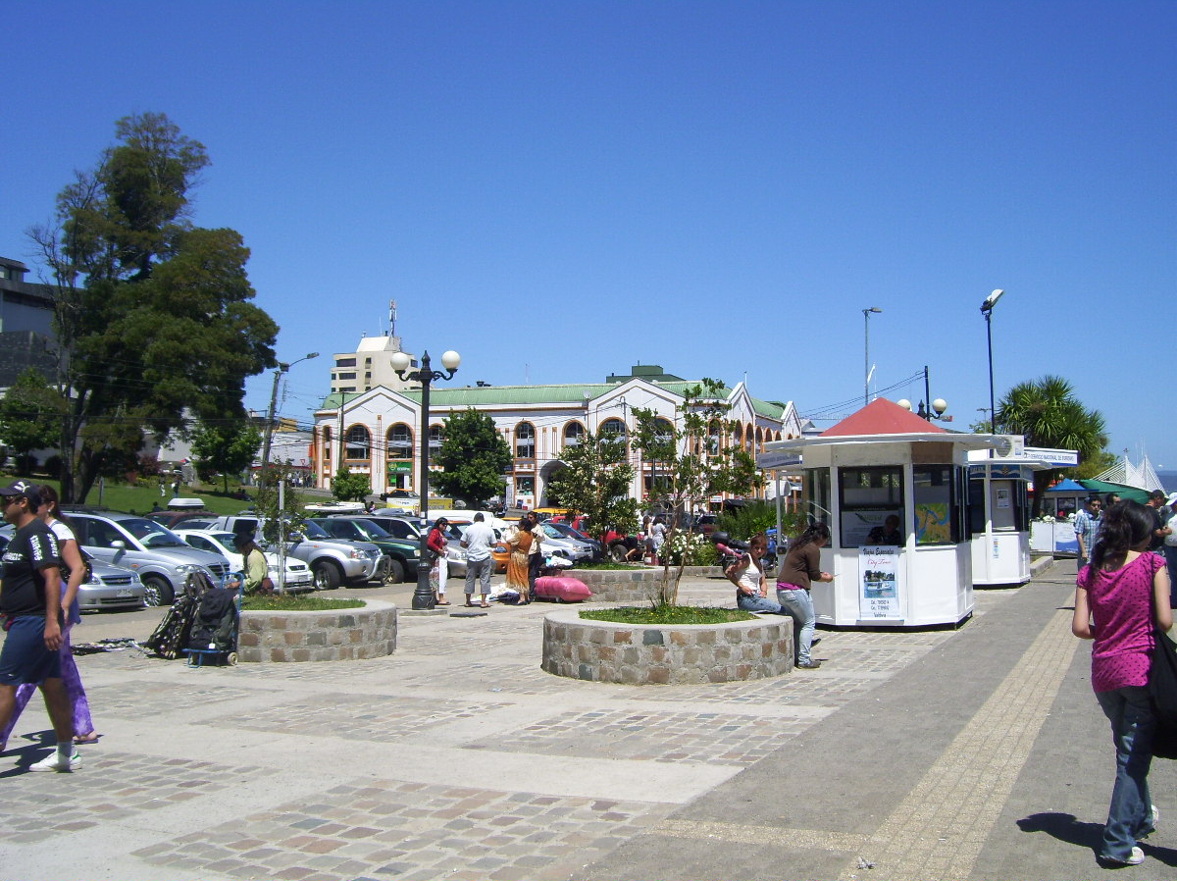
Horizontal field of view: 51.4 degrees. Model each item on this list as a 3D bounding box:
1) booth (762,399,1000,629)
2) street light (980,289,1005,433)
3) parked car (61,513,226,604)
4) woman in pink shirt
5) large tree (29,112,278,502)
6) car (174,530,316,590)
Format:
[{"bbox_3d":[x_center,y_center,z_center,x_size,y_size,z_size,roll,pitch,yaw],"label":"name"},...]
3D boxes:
[{"bbox_3d":[4.280,1.017,17.749,3.200,3.280,3.600,-2,-4,22],"label":"booth"},{"bbox_3d":[11.524,-0.288,35.086,0.750,8.000,0.550,-1,-4,5],"label":"street light"},{"bbox_3d":[-9.404,2.314,24.314,5.100,1.820,1.900,-2,-4,17],"label":"parked car"},{"bbox_3d":[2.380,1.075,5.450,0.500,1.610,0.420,-2,-3,25],"label":"woman in pink shirt"},{"bbox_3d":[-25.600,-7.700,72.000,13.500,23.500,14.500,0,-3,0],"label":"large tree"},{"bbox_3d":[-8.150,2.660,26.800,4.100,1.430,1.710,-1,-3,21],"label":"car"}]

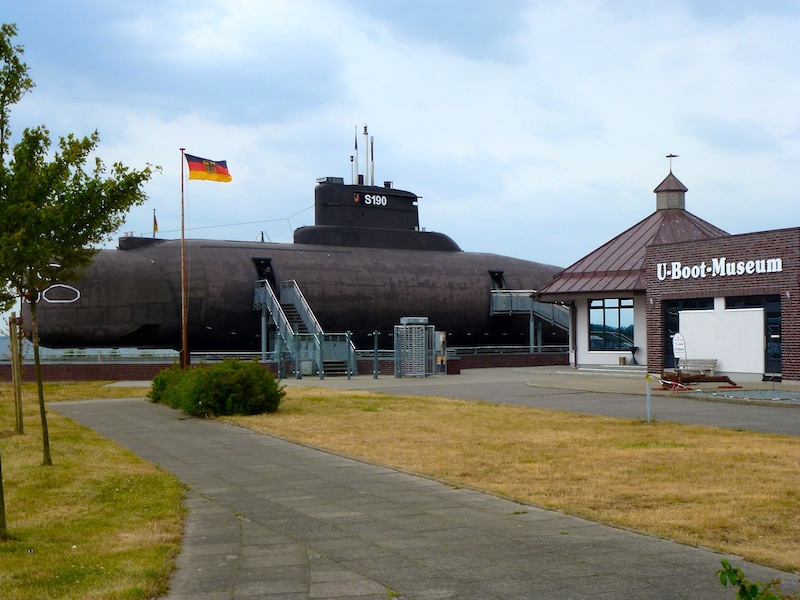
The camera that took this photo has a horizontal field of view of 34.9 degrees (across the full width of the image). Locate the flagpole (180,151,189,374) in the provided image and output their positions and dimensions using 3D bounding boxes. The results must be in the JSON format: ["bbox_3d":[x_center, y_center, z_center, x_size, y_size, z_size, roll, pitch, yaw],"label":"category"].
[{"bbox_3d":[-7.044,-1.062,41.546,0.250,7.700,0.250,0,-2,0],"label":"flagpole"}]

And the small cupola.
[{"bbox_3d":[12.623,-5.097,59.164,1.520,1.850,1.520,1,-2,-43],"label":"small cupola"}]

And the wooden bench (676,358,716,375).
[{"bbox_3d":[10.159,2.414,44.149,0.650,0.800,1.900,1,-2,-28],"label":"wooden bench"}]

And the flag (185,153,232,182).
[{"bbox_3d":[-6.273,-4.340,41.638,1.550,0.970,0.250,0,-2,0],"label":"flag"}]

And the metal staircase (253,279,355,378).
[{"bbox_3d":[-4.197,1.125,54.590,1.800,4.100,6.200,1,-2,-34],"label":"metal staircase"}]

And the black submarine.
[{"bbox_3d":[1.955,-1.818,67.377,45.000,8.700,4.900,1,-2,-41],"label":"black submarine"}]

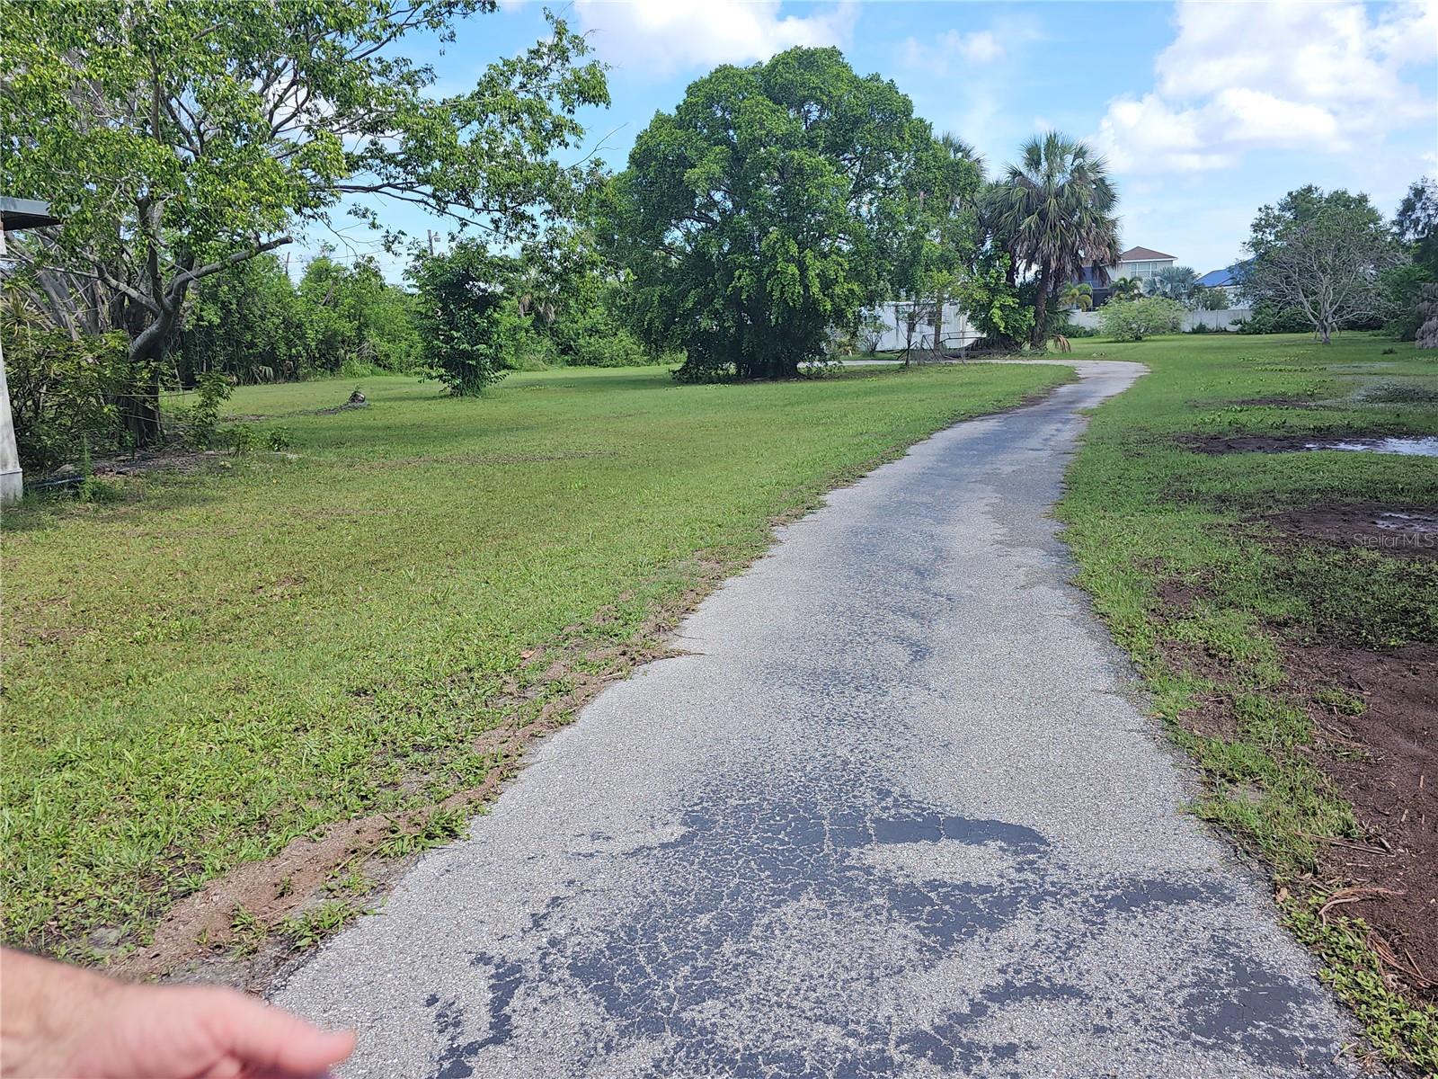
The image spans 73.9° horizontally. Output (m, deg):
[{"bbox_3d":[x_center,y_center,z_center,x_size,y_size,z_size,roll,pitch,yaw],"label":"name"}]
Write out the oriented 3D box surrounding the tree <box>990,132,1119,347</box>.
[{"bbox_3d":[15.254,-13.111,42.338,5.166,9.292,5.166,5,14,19],"label":"tree"}]

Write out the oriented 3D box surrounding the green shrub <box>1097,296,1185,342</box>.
[{"bbox_3d":[26.302,-13.686,59.186,5.055,2.680,4.802,6,14,23],"label":"green shrub"}]

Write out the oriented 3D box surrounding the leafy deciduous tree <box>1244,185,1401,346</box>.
[{"bbox_3d":[33.889,-15.165,52.799,7.317,8.490,6.951,8,15,31],"label":"leafy deciduous tree"}]

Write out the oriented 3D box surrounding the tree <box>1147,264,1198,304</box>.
[{"bbox_3d":[38.283,-20.116,80.077,3.931,5.611,3.931,6,15,24],"label":"tree"}]

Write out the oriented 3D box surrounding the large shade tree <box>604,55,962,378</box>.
[{"bbox_3d":[1.585,-8.171,24.277,9.167,7.965,8.709,1,13,3],"label":"large shade tree"}]

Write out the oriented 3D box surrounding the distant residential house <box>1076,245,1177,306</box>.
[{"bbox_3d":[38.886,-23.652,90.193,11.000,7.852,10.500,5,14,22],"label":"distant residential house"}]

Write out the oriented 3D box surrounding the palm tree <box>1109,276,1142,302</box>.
[{"bbox_3d":[34.570,-19.809,80.704,2.666,4.725,2.666,5,14,22],"label":"palm tree"}]

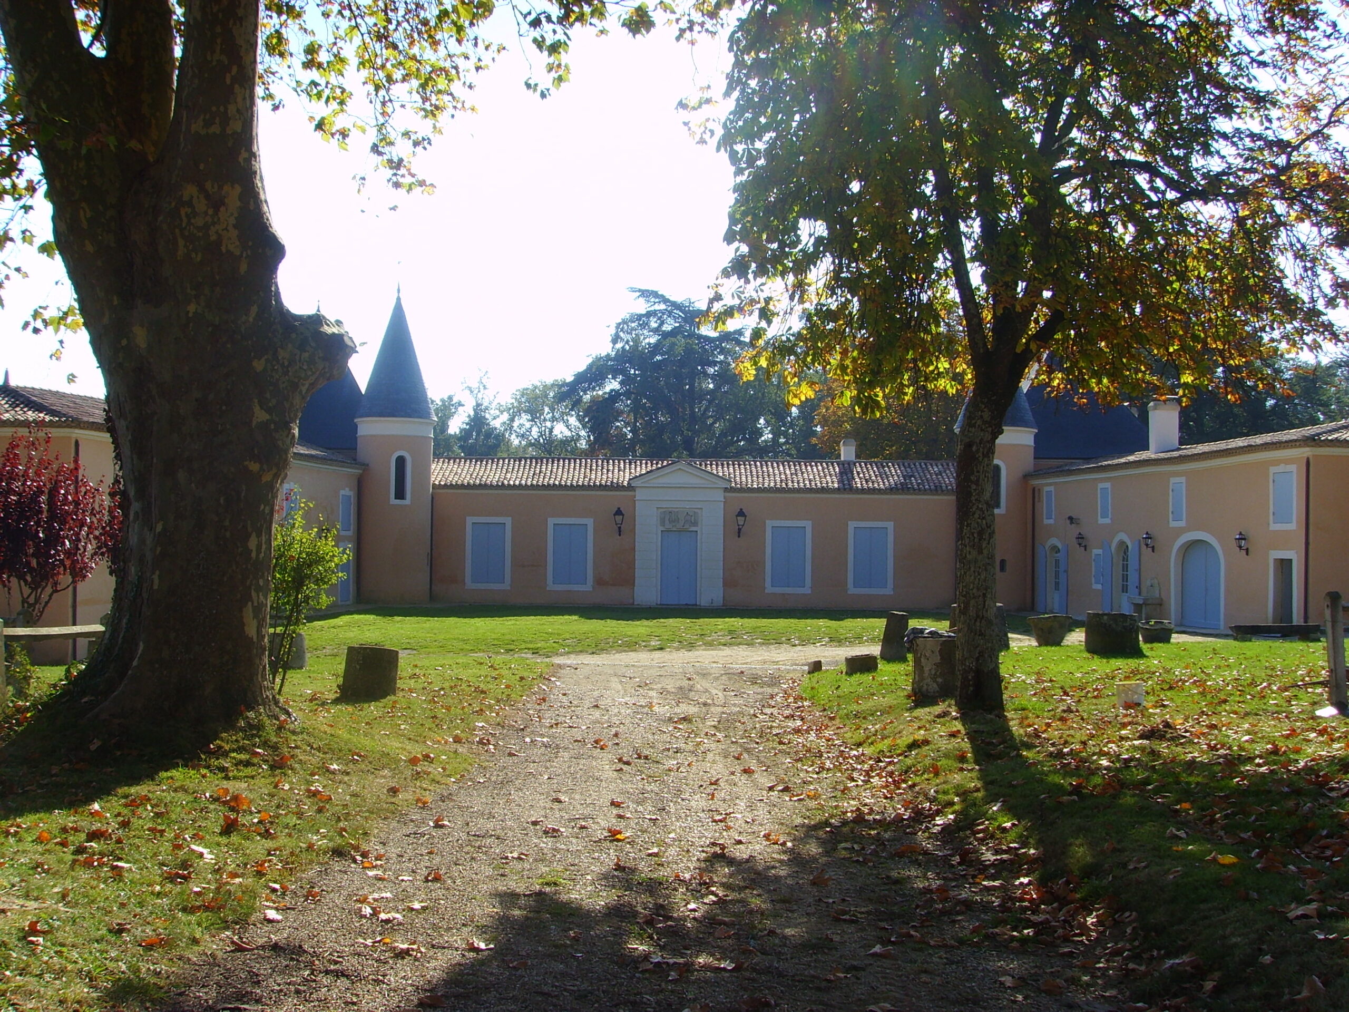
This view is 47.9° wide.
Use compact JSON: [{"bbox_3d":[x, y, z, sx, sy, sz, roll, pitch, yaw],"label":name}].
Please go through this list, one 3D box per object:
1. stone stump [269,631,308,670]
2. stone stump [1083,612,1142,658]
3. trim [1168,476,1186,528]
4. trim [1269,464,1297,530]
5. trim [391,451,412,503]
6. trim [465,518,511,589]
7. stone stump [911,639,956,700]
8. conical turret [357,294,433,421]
[{"bbox_3d":[-5.237,1.913,20.348,0.640,0.491,0.640,1,-2,-14],"label":"stone stump"},{"bbox_3d":[7.474,2.155,25.936,0.938,0.701,0.938,0,-2,16],"label":"stone stump"},{"bbox_3d":[13.927,-0.100,41.999,0.150,1.354,0.932,1,-2,-9],"label":"trim"},{"bbox_3d":[14.781,-0.195,36.867,0.150,1.552,1.171,1,-2,-9],"label":"trim"},{"bbox_3d":[-9.494,-0.970,52.800,0.740,1.850,0.180,1,-2,-18],"label":"trim"},{"bbox_3d":[-6.641,1.675,54.050,1.640,2.570,0.160,1,-1,0],"label":"trim"},{"bbox_3d":[2.996,1.812,17.270,0.562,0.670,0.562,0,-2,10],"label":"stone stump"},{"bbox_3d":[-9.627,-5.150,52.549,2.632,4.368,2.632,1,-2,-10],"label":"conical turret"}]

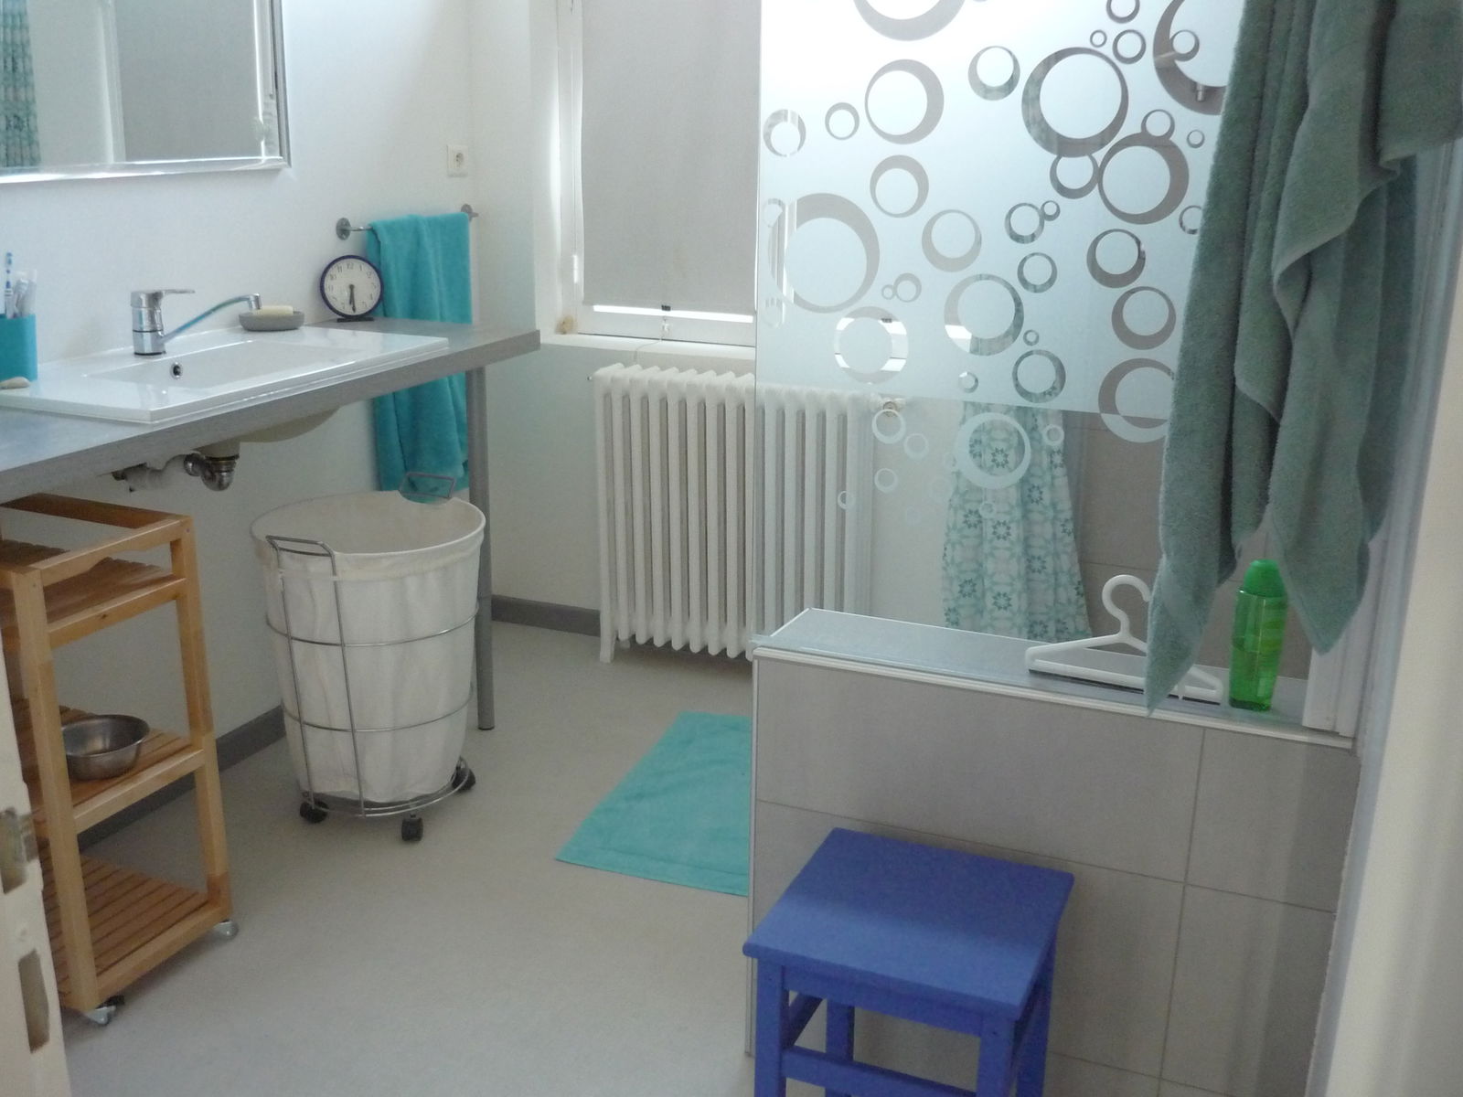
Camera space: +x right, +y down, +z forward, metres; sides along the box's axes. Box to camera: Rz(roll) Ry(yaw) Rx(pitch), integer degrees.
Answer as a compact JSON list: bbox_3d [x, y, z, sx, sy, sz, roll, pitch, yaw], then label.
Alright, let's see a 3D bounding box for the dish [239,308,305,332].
[{"bbox_3d":[-0.949,-0.470,2.886,0.128,0.035,0.090,-5,18,-16],"label":"dish"}]

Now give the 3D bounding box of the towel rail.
[{"bbox_3d":[-0.763,-0.794,3.382,0.050,0.051,0.565,7,18,21],"label":"towel rail"}]

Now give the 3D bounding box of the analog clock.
[{"bbox_3d":[-0.853,-0.586,3.137,0.135,0.149,0.055,-4,18,-14],"label":"analog clock"}]

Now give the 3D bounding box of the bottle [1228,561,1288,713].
[{"bbox_3d":[0.657,0.102,1.734,0.062,0.195,0.042,7,18,21],"label":"bottle"}]

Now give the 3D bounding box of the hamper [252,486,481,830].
[{"bbox_3d":[-0.700,0.223,2.792,0.442,0.645,0.485,0,17,0],"label":"hamper"}]

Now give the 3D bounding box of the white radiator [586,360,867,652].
[{"bbox_3d":[0.000,-0.052,3.491,0.694,0.771,0.137,7,18,21],"label":"white radiator"}]

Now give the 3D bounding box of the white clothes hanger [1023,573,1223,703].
[{"bbox_3d":[0.503,0.107,1.778,0.249,0.157,0.014,10,27,25],"label":"white clothes hanger"}]

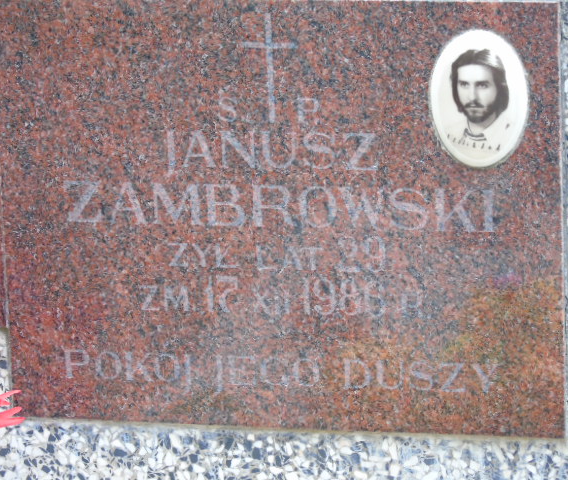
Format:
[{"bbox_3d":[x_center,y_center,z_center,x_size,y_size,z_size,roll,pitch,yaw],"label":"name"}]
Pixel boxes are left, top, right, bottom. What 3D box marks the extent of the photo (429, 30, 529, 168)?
[{"bbox_3d":[0.172,-0.125,3.034,0.089,0.125,0.010,2,16,12],"label":"photo"}]

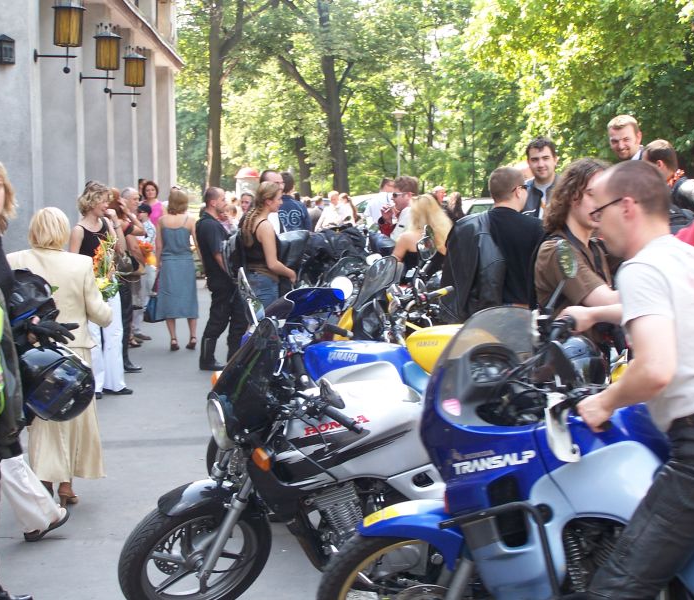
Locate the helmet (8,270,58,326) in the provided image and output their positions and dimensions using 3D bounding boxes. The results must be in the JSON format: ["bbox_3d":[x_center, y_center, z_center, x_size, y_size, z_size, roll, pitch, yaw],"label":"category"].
[{"bbox_3d":[-1.191,0.002,5.900,0.260,0.270,0.320,-21,12,-14],"label":"helmet"}]

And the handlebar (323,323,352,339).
[{"bbox_3d":[-0.035,0.136,6.800,0.055,0.050,0.170,3,-12,46],"label":"handlebar"}]

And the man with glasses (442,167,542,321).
[{"bbox_3d":[0.772,0.168,8.159,0.550,1.737,0.380,1,4,21],"label":"man with glasses"}]

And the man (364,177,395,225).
[{"bbox_3d":[0.454,-0.553,18.361,0.520,1.795,0.360,2,5,37],"label":"man"}]

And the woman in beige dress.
[{"bbox_3d":[-1.553,0.308,8.354,0.560,1.600,0.400,0,4,6],"label":"woman in beige dress"}]

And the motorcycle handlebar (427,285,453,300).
[{"bbox_3d":[0.480,-0.039,7.900,0.170,0.050,0.055,-21,13,-29],"label":"motorcycle handlebar"}]

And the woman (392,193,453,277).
[{"bbox_3d":[0.556,0.028,11.254,0.500,1.600,0.340,0,4,6],"label":"woman"}]

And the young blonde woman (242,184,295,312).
[{"bbox_3d":[-0.558,0.019,11.000,0.370,1.700,0.430,-2,4,-17],"label":"young blonde woman"}]

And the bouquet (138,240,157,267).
[{"bbox_3d":[-2.190,-0.521,17.000,0.210,0.310,0.200,-1,4,0],"label":"bouquet"}]

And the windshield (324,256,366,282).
[{"bbox_3d":[-0.009,-0.134,9.200,0.220,0.250,0.370,-1,4,3],"label":"windshield"}]

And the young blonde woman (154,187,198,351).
[{"bbox_3d":[-1.763,-0.325,16.158,0.480,1.693,0.330,-1,4,-3],"label":"young blonde woman"}]

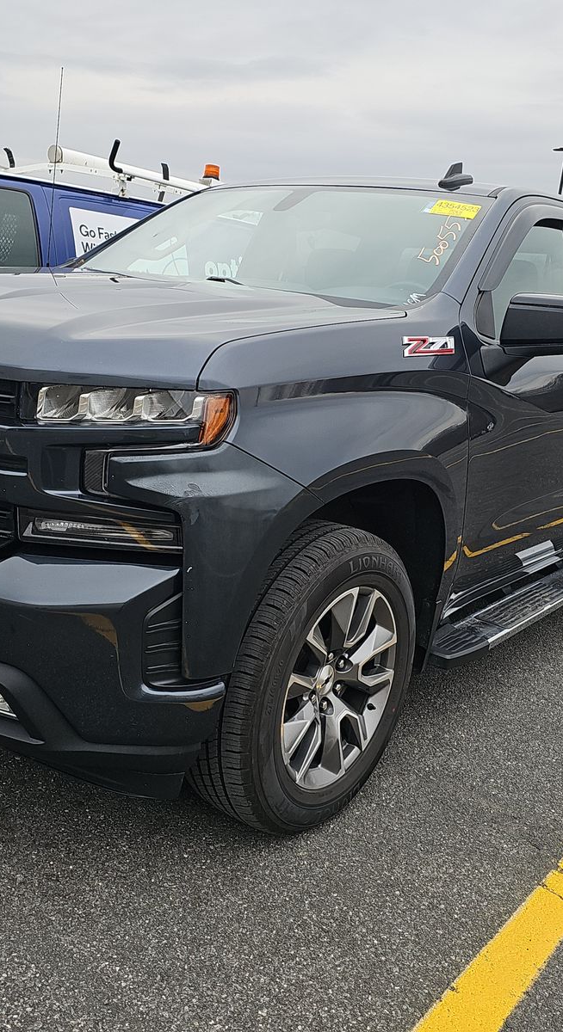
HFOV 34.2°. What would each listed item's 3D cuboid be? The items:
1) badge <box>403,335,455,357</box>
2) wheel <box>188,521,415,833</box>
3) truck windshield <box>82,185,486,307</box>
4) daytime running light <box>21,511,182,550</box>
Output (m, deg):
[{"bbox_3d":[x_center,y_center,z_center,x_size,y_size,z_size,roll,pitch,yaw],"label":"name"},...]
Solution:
[{"bbox_3d":[0.376,-0.432,2.335,0.018,0.056,0.285,15,16,35],"label":"badge"},{"bbox_3d":[0.071,0.419,2.439,0.285,0.825,0.825,14,16,34],"label":"wheel"},{"bbox_3d":[-0.037,-1.001,3.291,1.550,0.140,0.820,15,50,35],"label":"truck windshield"},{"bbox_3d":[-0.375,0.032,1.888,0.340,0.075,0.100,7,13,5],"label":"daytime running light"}]

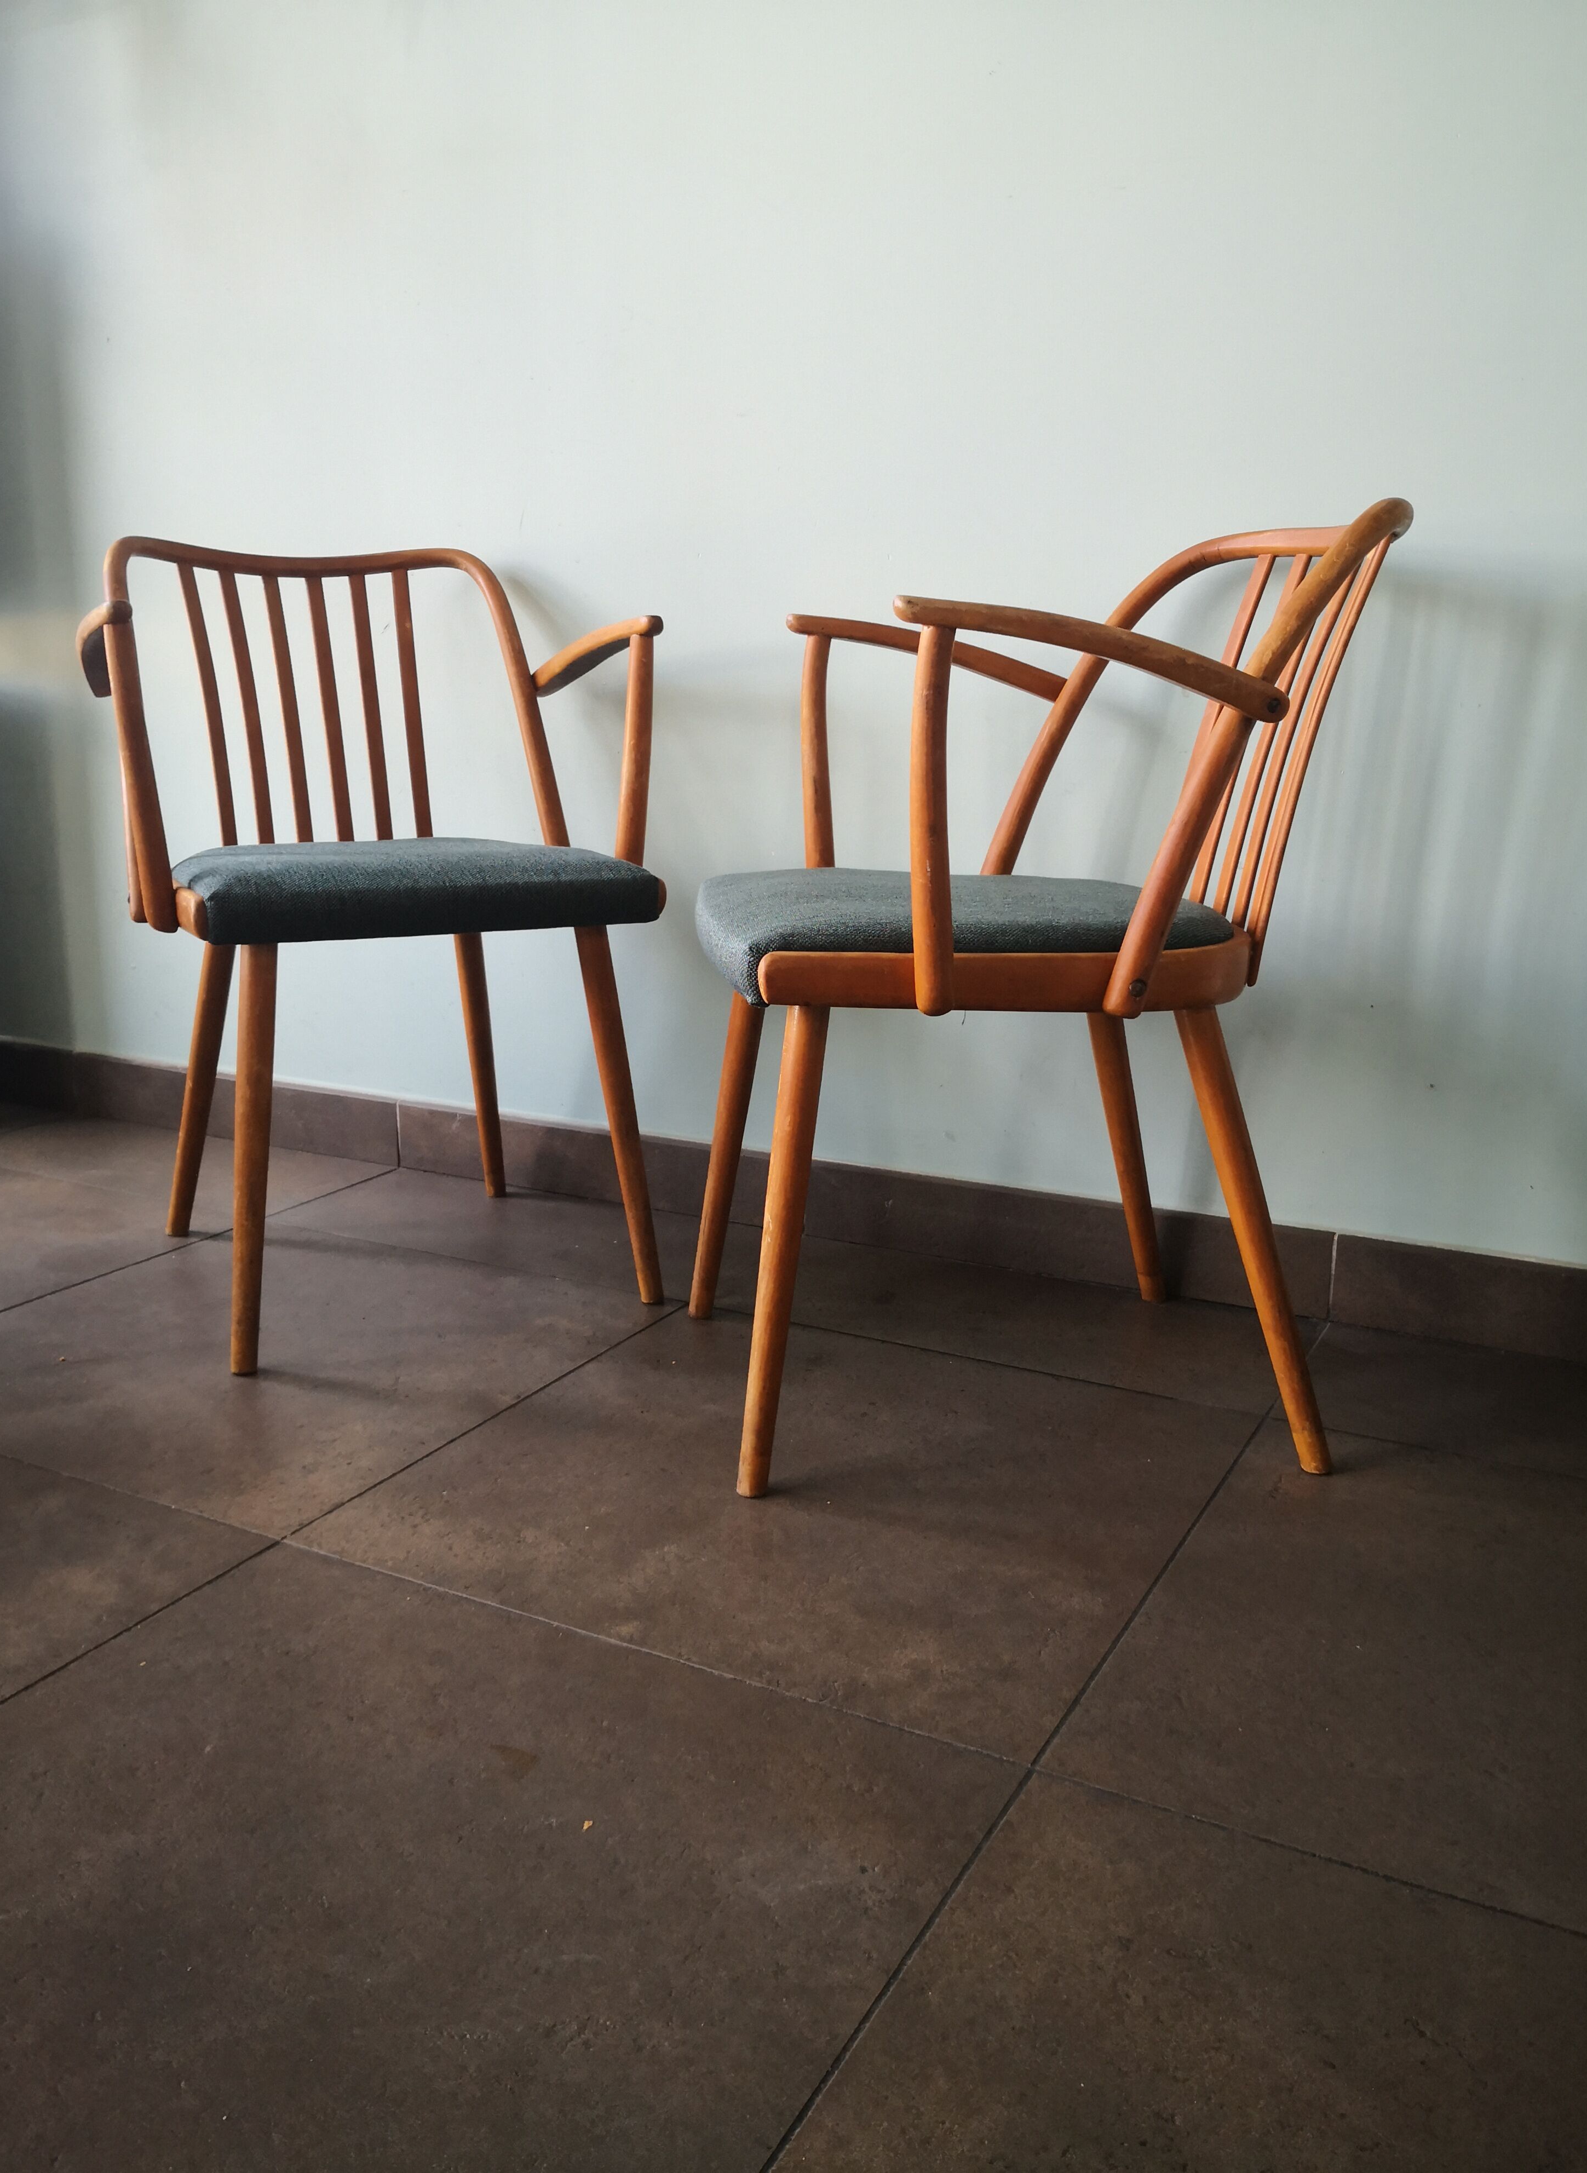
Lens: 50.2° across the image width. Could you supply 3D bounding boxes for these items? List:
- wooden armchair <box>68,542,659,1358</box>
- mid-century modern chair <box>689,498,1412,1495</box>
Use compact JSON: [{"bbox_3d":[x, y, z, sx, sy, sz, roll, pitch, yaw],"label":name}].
[{"bbox_3d":[-0.462,-0.185,1.854,0.550,0.785,0.565,-6,15,-29],"label":"wooden armchair"},{"bbox_3d":[0.208,-0.102,1.523,0.565,0.785,0.550,-1,13,-8],"label":"mid-century modern chair"}]

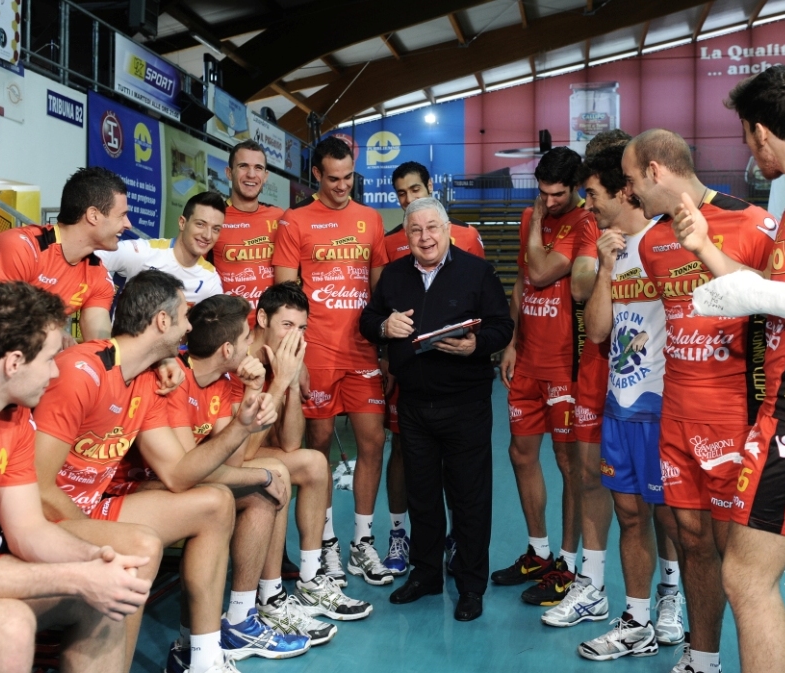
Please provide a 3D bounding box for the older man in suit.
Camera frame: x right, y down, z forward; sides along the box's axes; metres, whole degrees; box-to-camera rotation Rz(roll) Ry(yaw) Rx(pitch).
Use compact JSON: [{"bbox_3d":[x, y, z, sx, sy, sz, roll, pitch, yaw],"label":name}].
[{"bbox_3d":[0.190,0.264,3.771,0.620,1.710,0.480,0,2,3],"label":"older man in suit"}]

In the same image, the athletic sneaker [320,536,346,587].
[{"bbox_3d":[-0.274,1.031,4.142,0.115,0.150,0.300,0,2,-9],"label":"athletic sneaker"}]

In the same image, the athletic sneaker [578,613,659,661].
[{"bbox_3d":[0.832,1.090,3.297,0.297,0.145,0.112,1,2,-9],"label":"athletic sneaker"}]

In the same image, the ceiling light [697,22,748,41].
[{"bbox_3d":[10.999,-10.195,29.993,1.634,0.170,0.160,-11,-1,13],"label":"ceiling light"}]

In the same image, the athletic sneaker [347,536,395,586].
[{"bbox_3d":[-0.095,0.963,3.883,0.117,0.146,0.322,-1,2,-33],"label":"athletic sneaker"}]

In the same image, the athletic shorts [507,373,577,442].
[{"bbox_3d":[0.690,0.272,4.060,0.300,0.400,0.410,0,2,-30],"label":"athletic shorts"}]

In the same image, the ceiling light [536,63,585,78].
[{"bbox_3d":[5.324,-8.429,28.500,1.550,0.160,0.200,-11,0,10],"label":"ceiling light"}]

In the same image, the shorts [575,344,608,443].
[{"bbox_3d":[0.949,0.245,3.680,0.400,0.390,0.310,1,2,25],"label":"shorts"}]

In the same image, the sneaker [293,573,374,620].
[{"bbox_3d":[-0.223,0.978,3.429,0.322,0.146,0.117,1,2,22],"label":"sneaker"}]

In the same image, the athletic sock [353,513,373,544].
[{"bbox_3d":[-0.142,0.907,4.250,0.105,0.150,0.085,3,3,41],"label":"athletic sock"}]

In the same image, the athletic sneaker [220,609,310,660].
[{"bbox_3d":[-0.434,0.991,3.015,0.322,0.146,0.117,1,2,-2],"label":"athletic sneaker"}]

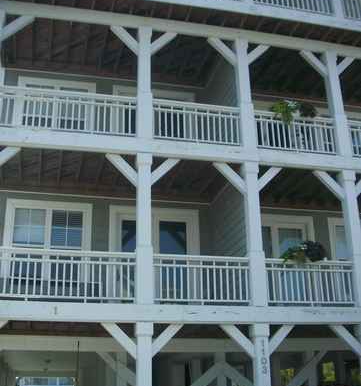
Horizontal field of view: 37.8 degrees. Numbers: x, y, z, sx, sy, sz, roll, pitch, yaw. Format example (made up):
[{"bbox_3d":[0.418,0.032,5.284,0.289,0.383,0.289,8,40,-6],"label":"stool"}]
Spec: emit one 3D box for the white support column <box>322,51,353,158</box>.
[{"bbox_3d":[3.541,-2.028,12.051,0.300,2.573,0.300,4,-21,-12],"label":"white support column"}]

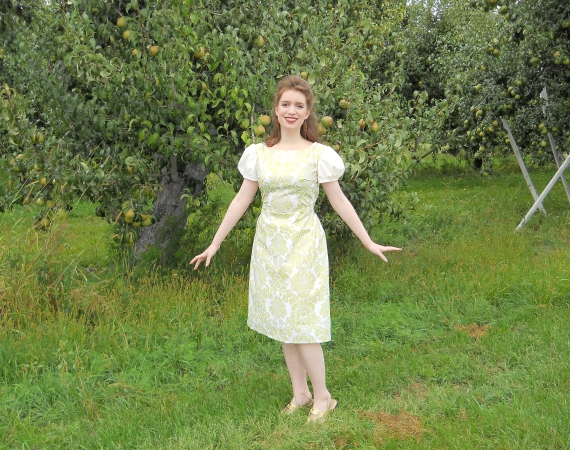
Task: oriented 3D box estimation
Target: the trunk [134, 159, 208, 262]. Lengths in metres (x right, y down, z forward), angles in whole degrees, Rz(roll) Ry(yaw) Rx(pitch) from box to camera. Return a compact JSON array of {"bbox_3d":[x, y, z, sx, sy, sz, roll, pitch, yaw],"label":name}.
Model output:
[{"bbox_3d":[-1.010,-0.090,5.650,0.600,0.920,0.480,0,10,0],"label":"trunk"}]

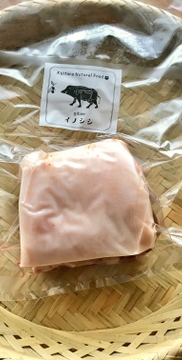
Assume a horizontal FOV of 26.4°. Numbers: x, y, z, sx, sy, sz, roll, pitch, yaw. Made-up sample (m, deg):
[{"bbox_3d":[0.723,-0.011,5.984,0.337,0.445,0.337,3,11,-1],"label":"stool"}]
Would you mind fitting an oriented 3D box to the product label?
[{"bbox_3d":[-0.008,-0.068,0.319,0.063,0.003,0.059,5,72,-2],"label":"product label"}]

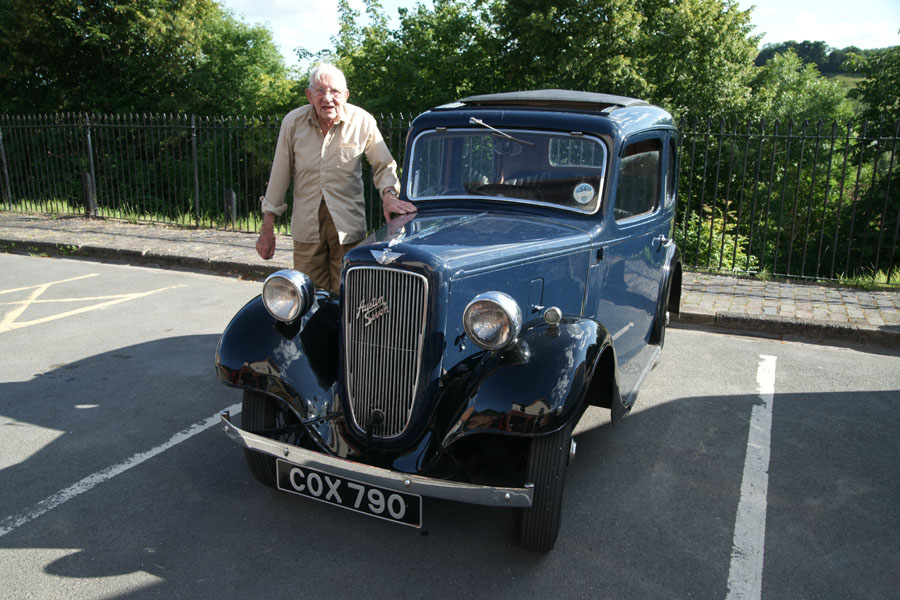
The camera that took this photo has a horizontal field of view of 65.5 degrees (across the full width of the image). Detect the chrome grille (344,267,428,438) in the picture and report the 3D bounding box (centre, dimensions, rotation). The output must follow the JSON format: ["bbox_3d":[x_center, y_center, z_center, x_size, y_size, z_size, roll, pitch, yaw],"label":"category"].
[{"bbox_3d":[-0.214,0.174,2.287,0.292,0.566,0.050,7,8,23],"label":"chrome grille"}]

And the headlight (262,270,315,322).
[{"bbox_3d":[-0.546,-0.015,2.439,0.162,0.162,0.135,6,14,23],"label":"headlight"}]

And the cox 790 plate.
[{"bbox_3d":[-0.319,0.593,2.155,0.516,0.110,0.016,7,15,23],"label":"cox 790 plate"}]

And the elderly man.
[{"bbox_3d":[-0.523,-0.228,3.228,0.700,1.650,0.450,1,12,0],"label":"elderly man"}]

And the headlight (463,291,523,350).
[{"bbox_3d":[0.138,0.060,2.149,0.162,0.162,0.135,6,14,23],"label":"headlight"}]

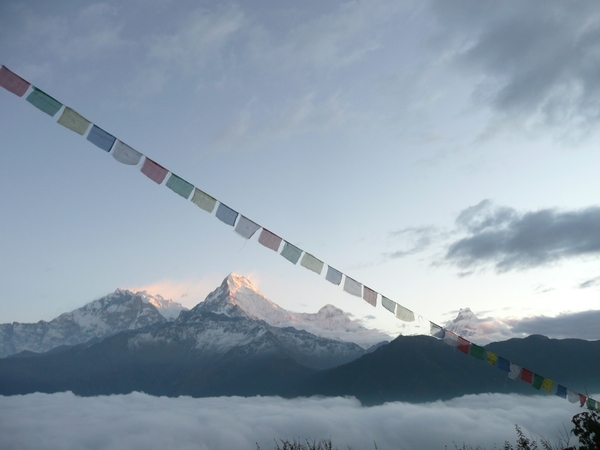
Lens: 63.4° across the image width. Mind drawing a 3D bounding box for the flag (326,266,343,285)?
[{"bbox_3d":[0.365,0.549,5.269,0.217,0.155,0.020,30,-31,-23],"label":"flag"}]

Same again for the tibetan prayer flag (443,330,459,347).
[{"bbox_3d":[1.876,1.407,6.031,0.249,0.152,0.020,26,-29,-26],"label":"tibetan prayer flag"}]

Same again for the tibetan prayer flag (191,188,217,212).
[{"bbox_3d":[-0.923,-0.236,4.639,0.235,0.151,0.020,33,-32,-21],"label":"tibetan prayer flag"}]

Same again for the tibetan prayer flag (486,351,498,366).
[{"bbox_3d":[2.505,1.743,6.356,0.228,0.149,0.020,29,-31,-24],"label":"tibetan prayer flag"}]

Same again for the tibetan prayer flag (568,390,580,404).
[{"bbox_3d":[3.988,2.514,7.079,0.244,0.159,0.025,26,-32,-24],"label":"tibetan prayer flag"}]

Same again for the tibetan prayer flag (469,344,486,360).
[{"bbox_3d":[2.291,1.638,6.234,0.259,0.159,0.025,28,-33,-23],"label":"tibetan prayer flag"}]

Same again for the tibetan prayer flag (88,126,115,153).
[{"bbox_3d":[-1.738,-0.758,4.248,0.226,0.157,0.020,33,-32,-21],"label":"tibetan prayer flag"}]

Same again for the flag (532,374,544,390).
[{"bbox_3d":[3.318,2.192,6.758,0.234,0.159,0.025,27,-32,-24],"label":"flag"}]

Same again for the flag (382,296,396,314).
[{"bbox_3d":[1.029,0.926,5.602,0.236,0.169,0.025,30,-42,-22],"label":"flag"}]

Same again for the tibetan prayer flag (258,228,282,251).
[{"bbox_3d":[-0.304,0.153,4.937,0.240,0.158,0.020,31,-32,-23],"label":"tibetan prayer flag"}]

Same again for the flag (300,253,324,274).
[{"bbox_3d":[0.133,0.408,5.156,0.248,0.156,0.020,31,-31,-23],"label":"flag"}]

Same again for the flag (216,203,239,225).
[{"bbox_3d":[-0.714,-0.104,4.739,0.226,0.153,0.020,32,-32,-22],"label":"flag"}]

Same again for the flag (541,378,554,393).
[{"bbox_3d":[3.517,2.279,6.865,0.241,0.159,0.025,26,-32,-24],"label":"flag"}]

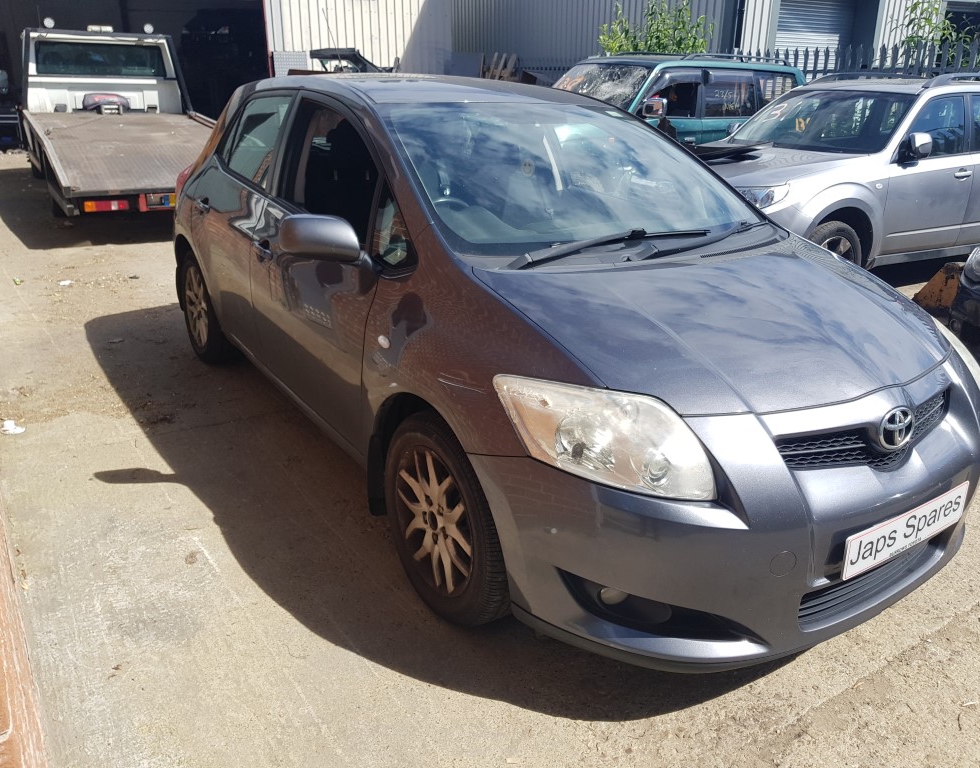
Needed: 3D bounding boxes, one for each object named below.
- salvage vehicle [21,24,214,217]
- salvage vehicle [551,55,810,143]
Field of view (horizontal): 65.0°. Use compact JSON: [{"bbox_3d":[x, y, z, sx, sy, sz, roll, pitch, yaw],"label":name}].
[{"bbox_3d":[-4.850,-3.611,10.268,2.200,2.270,6.800,-11,24,-31],"label":"salvage vehicle"},{"bbox_3d":[1.843,-3.084,9.583,4.700,1.880,1.800,-12,24,-32],"label":"salvage vehicle"}]

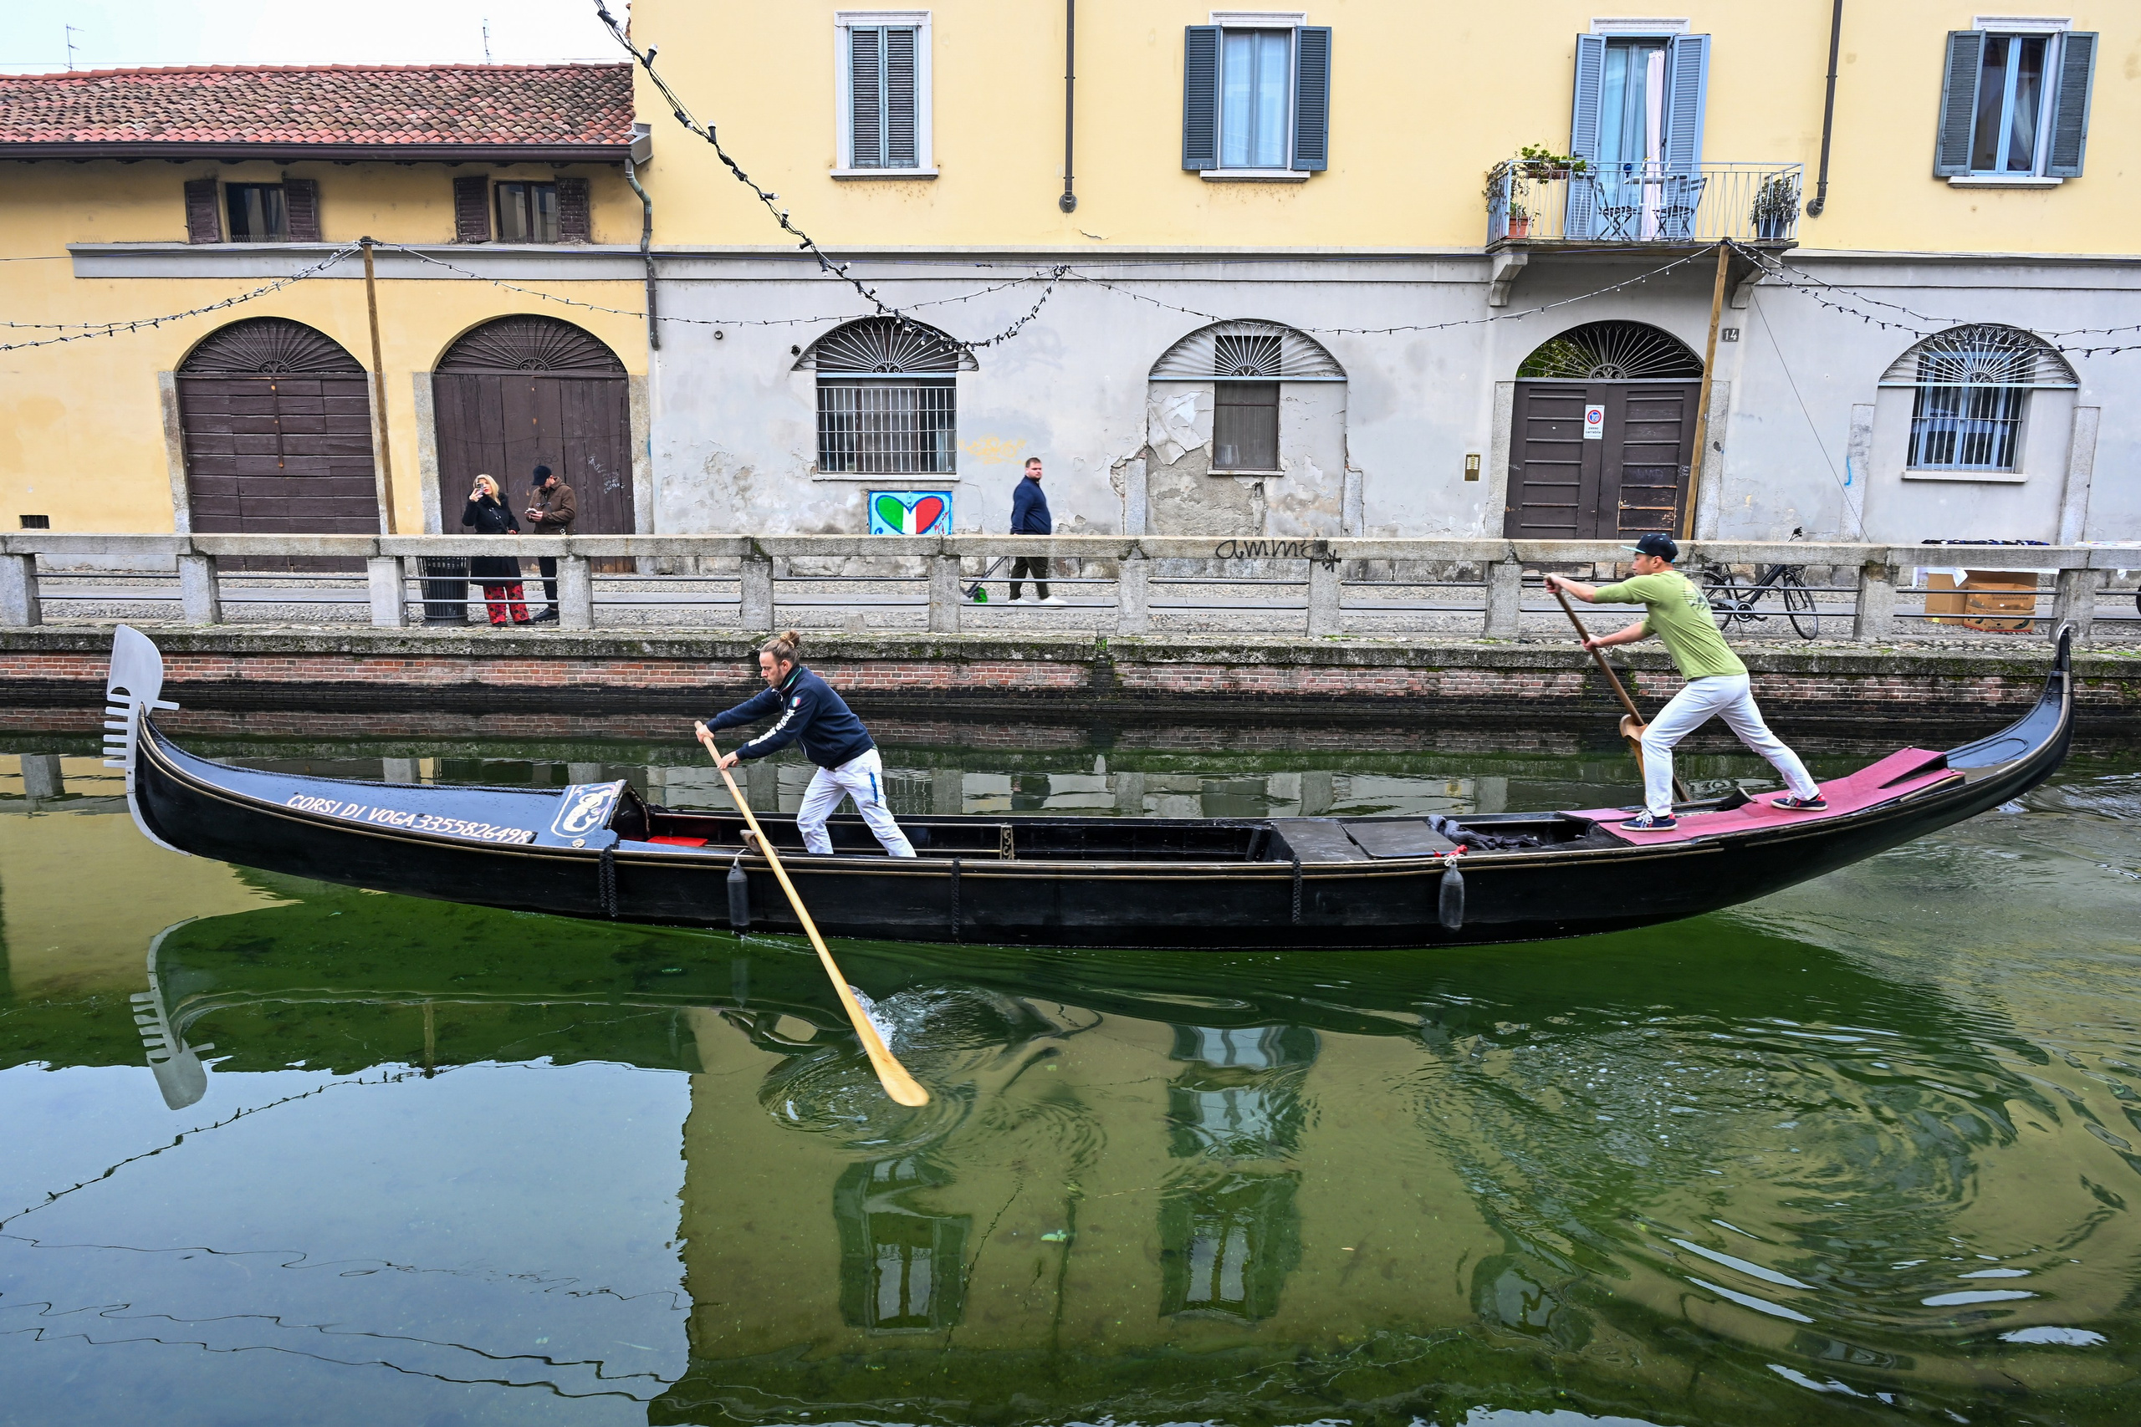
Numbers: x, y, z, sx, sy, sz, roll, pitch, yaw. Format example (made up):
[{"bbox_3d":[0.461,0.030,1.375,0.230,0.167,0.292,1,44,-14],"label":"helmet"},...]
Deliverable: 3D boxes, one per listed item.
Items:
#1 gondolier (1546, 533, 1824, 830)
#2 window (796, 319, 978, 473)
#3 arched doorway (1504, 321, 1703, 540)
[{"bbox_3d":[3.151,-0.164,7.356,1.440,1.530,0.580,2,10,10],"label":"gondolier"},{"bbox_3d":[-2.646,-4.525,20.518,2.653,2.243,0.250,0,10,1],"label":"window"},{"bbox_3d":[7.442,-3.672,19.968,2.587,3.500,0.400,0,10,0],"label":"arched doorway"}]

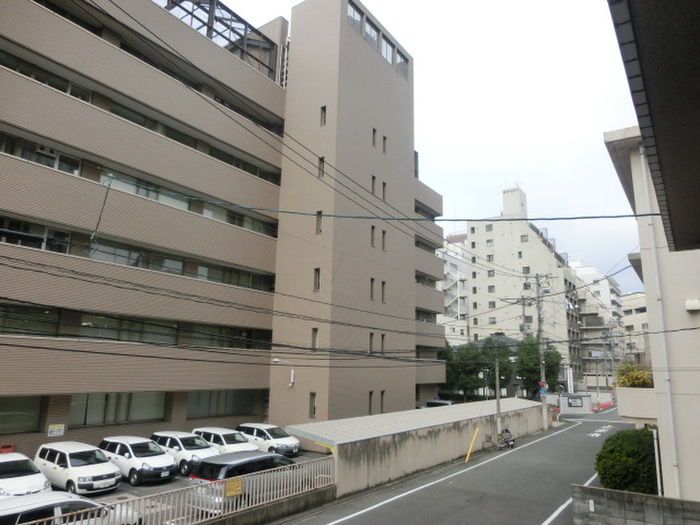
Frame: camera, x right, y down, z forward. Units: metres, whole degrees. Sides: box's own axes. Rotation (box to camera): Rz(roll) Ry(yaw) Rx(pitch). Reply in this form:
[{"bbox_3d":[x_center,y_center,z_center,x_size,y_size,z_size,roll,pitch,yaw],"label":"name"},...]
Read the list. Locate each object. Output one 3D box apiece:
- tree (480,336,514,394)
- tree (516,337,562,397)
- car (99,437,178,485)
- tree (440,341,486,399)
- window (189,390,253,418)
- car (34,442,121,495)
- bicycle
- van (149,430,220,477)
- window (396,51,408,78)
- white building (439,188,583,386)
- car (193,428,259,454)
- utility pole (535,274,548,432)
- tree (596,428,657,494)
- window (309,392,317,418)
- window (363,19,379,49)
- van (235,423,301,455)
[{"bbox_3d":[19.637,14.743,65.798,4.600,9.000,4.600,-7,-15,36],"label":"tree"},{"bbox_3d":[22.634,13.304,57.810,5.400,8.666,5.400,-8,-15,34],"label":"tree"},{"bbox_3d":[-9.152,8.444,20.839,4.395,1.500,1.695,-8,-15,36],"label":"car"},{"bbox_3d":[16.079,15.591,68.277,5.800,8.400,6.000,-7,-15,36],"label":"tree"},{"bbox_3d":[-7.711,8.499,29.286,0.200,1.550,4.850,-7,-15,36],"label":"window"},{"bbox_3d":[-11.028,8.317,19.656,4.200,1.510,1.690,-7,-14,34],"label":"car"},{"bbox_3d":[9.456,11.310,31.008,1.800,1.150,0.600,1,-12,0],"label":"bicycle"},{"bbox_3d":[-7.803,8.918,22.924,4.395,1.500,1.695,-9,-15,37],"label":"van"},{"bbox_3d":[4.342,-16.547,40.620,0.200,1.931,1.931,-8,-15,34],"label":"window"},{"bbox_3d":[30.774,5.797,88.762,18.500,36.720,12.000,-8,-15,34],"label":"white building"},{"bbox_3d":[-6.257,9.243,24.333,4.200,1.510,1.690,-9,-16,38],"label":"car"},{"bbox_3d":[16.363,7.517,41.423,0.360,13.200,0.360,-7,-15,36],"label":"utility pole"},{"bbox_3d":[11.291,7.978,19.571,2.400,2.500,2.400,-8,-15,34],"label":"tree"},{"bbox_3d":[-2.207,8.642,29.378,0.480,1.530,0.150,-7,-15,36],"label":"window"},{"bbox_3d":[1.642,-17.612,37.453,0.200,1.800,1.900,-7,-15,36],"label":"window"},{"bbox_3d":[-4.476,9.816,26.815,4.395,1.500,1.695,-9,-16,38],"label":"van"}]

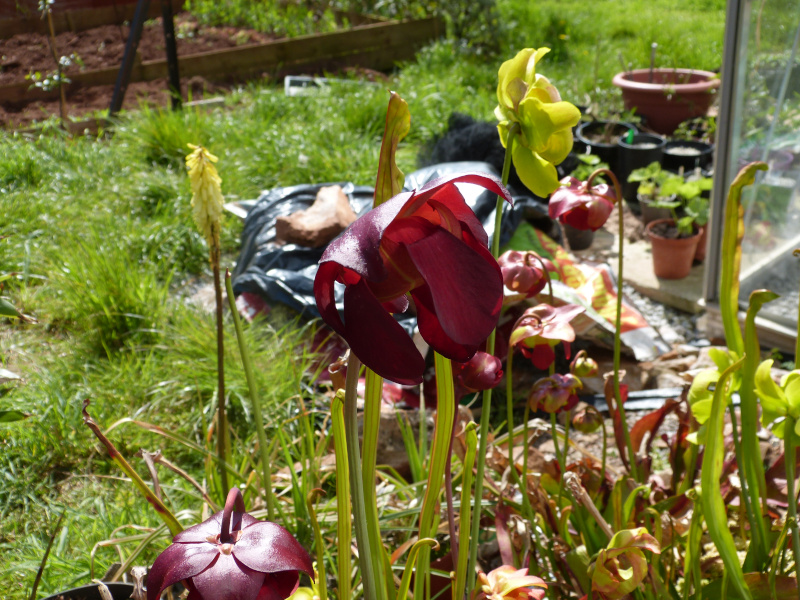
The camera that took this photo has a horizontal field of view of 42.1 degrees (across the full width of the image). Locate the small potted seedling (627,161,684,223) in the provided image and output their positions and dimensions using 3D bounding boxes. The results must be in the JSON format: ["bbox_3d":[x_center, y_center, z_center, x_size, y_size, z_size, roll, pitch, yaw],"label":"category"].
[{"bbox_3d":[0.755,-0.315,3.065,0.160,0.178,0.150,3,24,14],"label":"small potted seedling"}]

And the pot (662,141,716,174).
[{"bbox_3d":[0.911,-0.405,3.289,0.163,0.155,0.163,4,24,15],"label":"pot"}]

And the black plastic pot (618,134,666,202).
[{"bbox_3d":[0.738,-0.383,3.187,0.150,0.210,0.150,3,24,13],"label":"black plastic pot"}]

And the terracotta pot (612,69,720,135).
[{"bbox_3d":[1.058,-0.785,4.133,0.428,0.182,0.428,3,24,14],"label":"terracotta pot"}]

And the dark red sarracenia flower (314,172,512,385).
[{"bbox_3d":[0.004,-0.011,0.480,0.083,0.085,0.080,-8,24,-12],"label":"dark red sarracenia flower"}]

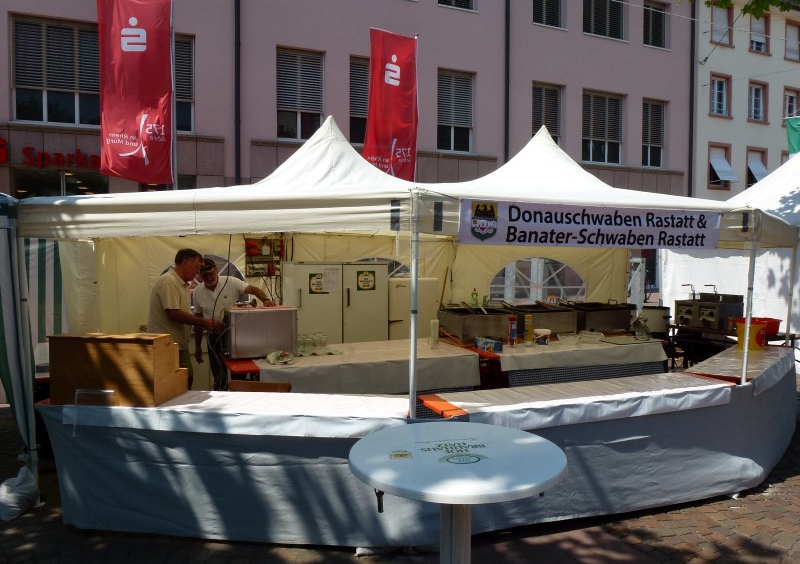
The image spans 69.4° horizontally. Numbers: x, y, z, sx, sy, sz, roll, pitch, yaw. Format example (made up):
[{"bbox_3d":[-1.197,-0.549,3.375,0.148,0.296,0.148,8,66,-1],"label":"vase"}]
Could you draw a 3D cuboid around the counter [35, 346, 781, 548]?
[{"bbox_3d":[0.979,1.076,4.288,6.500,0.780,1.550,-1,3,-20],"label":"counter"}]

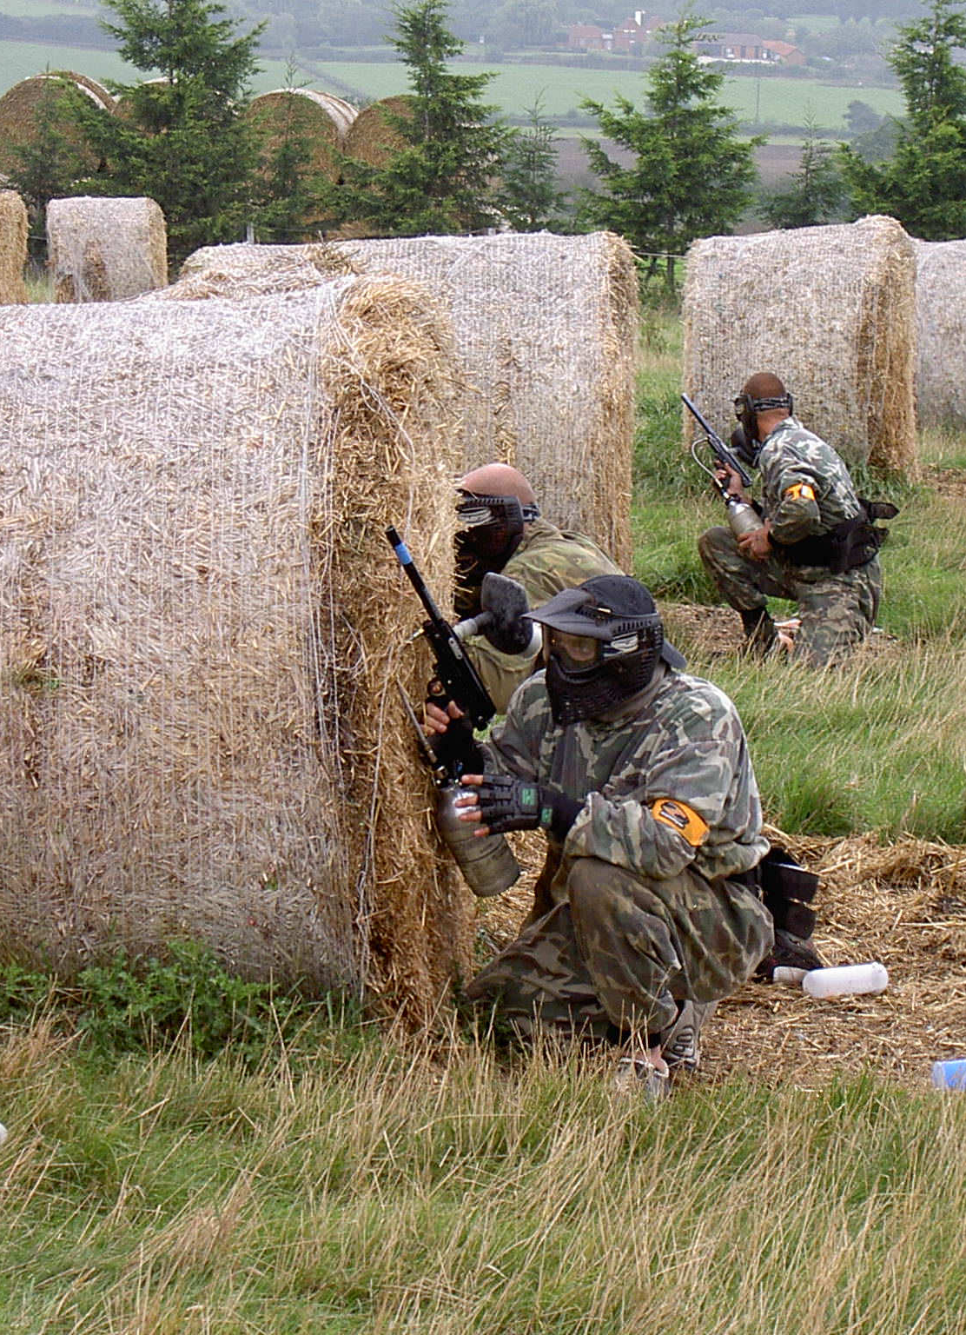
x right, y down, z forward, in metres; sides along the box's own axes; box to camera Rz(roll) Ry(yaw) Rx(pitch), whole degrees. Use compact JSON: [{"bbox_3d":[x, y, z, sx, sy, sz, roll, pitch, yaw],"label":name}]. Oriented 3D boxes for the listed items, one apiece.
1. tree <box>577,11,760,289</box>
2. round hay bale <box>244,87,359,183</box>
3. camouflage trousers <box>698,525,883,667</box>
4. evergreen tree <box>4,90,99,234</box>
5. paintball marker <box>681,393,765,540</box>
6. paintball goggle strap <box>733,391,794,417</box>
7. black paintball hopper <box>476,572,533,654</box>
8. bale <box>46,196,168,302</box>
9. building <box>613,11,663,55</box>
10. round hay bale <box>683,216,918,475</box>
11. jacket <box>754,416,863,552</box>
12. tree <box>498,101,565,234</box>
[{"bbox_3d":[2.546,-7.071,70.000,2.600,3.850,2.600,0,6,0],"label":"tree"},{"bbox_3d":[-2.652,-7.575,74.000,1.500,1.500,1.200,1,6,12],"label":"round hay bale"},{"bbox_3d":[1.145,-0.262,19.200,0.680,0.540,0.500,2,6,3],"label":"camouflage trousers"},{"bbox_3d":[-5.097,-5.604,60.500,1.250,2.520,1.250,2,6,0],"label":"evergreen tree"},{"bbox_3d":[0.916,-0.750,19.200,0.260,0.650,0.110,-38,0,0],"label":"paintball marker"},{"bbox_3d":[1.038,-0.971,19.000,0.190,0.080,0.210,-3,2,-41],"label":"paintball goggle strap"},{"bbox_3d":[0.042,-0.104,9.950,0.115,0.180,0.100,-19,33,0],"label":"black paintball hopper"},{"bbox_3d":[-4.243,-4.588,58.000,1.200,1.470,1.500,0,6,3],"label":"bale"},{"bbox_3d":[33.318,-135.652,1100.000,11.000,9.500,9.000,2,6,0],"label":"building"},{"bbox_3d":[1.872,-1.889,30.300,1.170,1.470,1.500,1,6,13],"label":"round hay bale"},{"bbox_3d":[1.151,-0.651,18.300,0.380,0.520,0.460,3,6,28],"label":"jacket"},{"bbox_3d":[0.730,-7.142,76.000,1.300,2.400,1.300,2,6,0],"label":"tree"}]

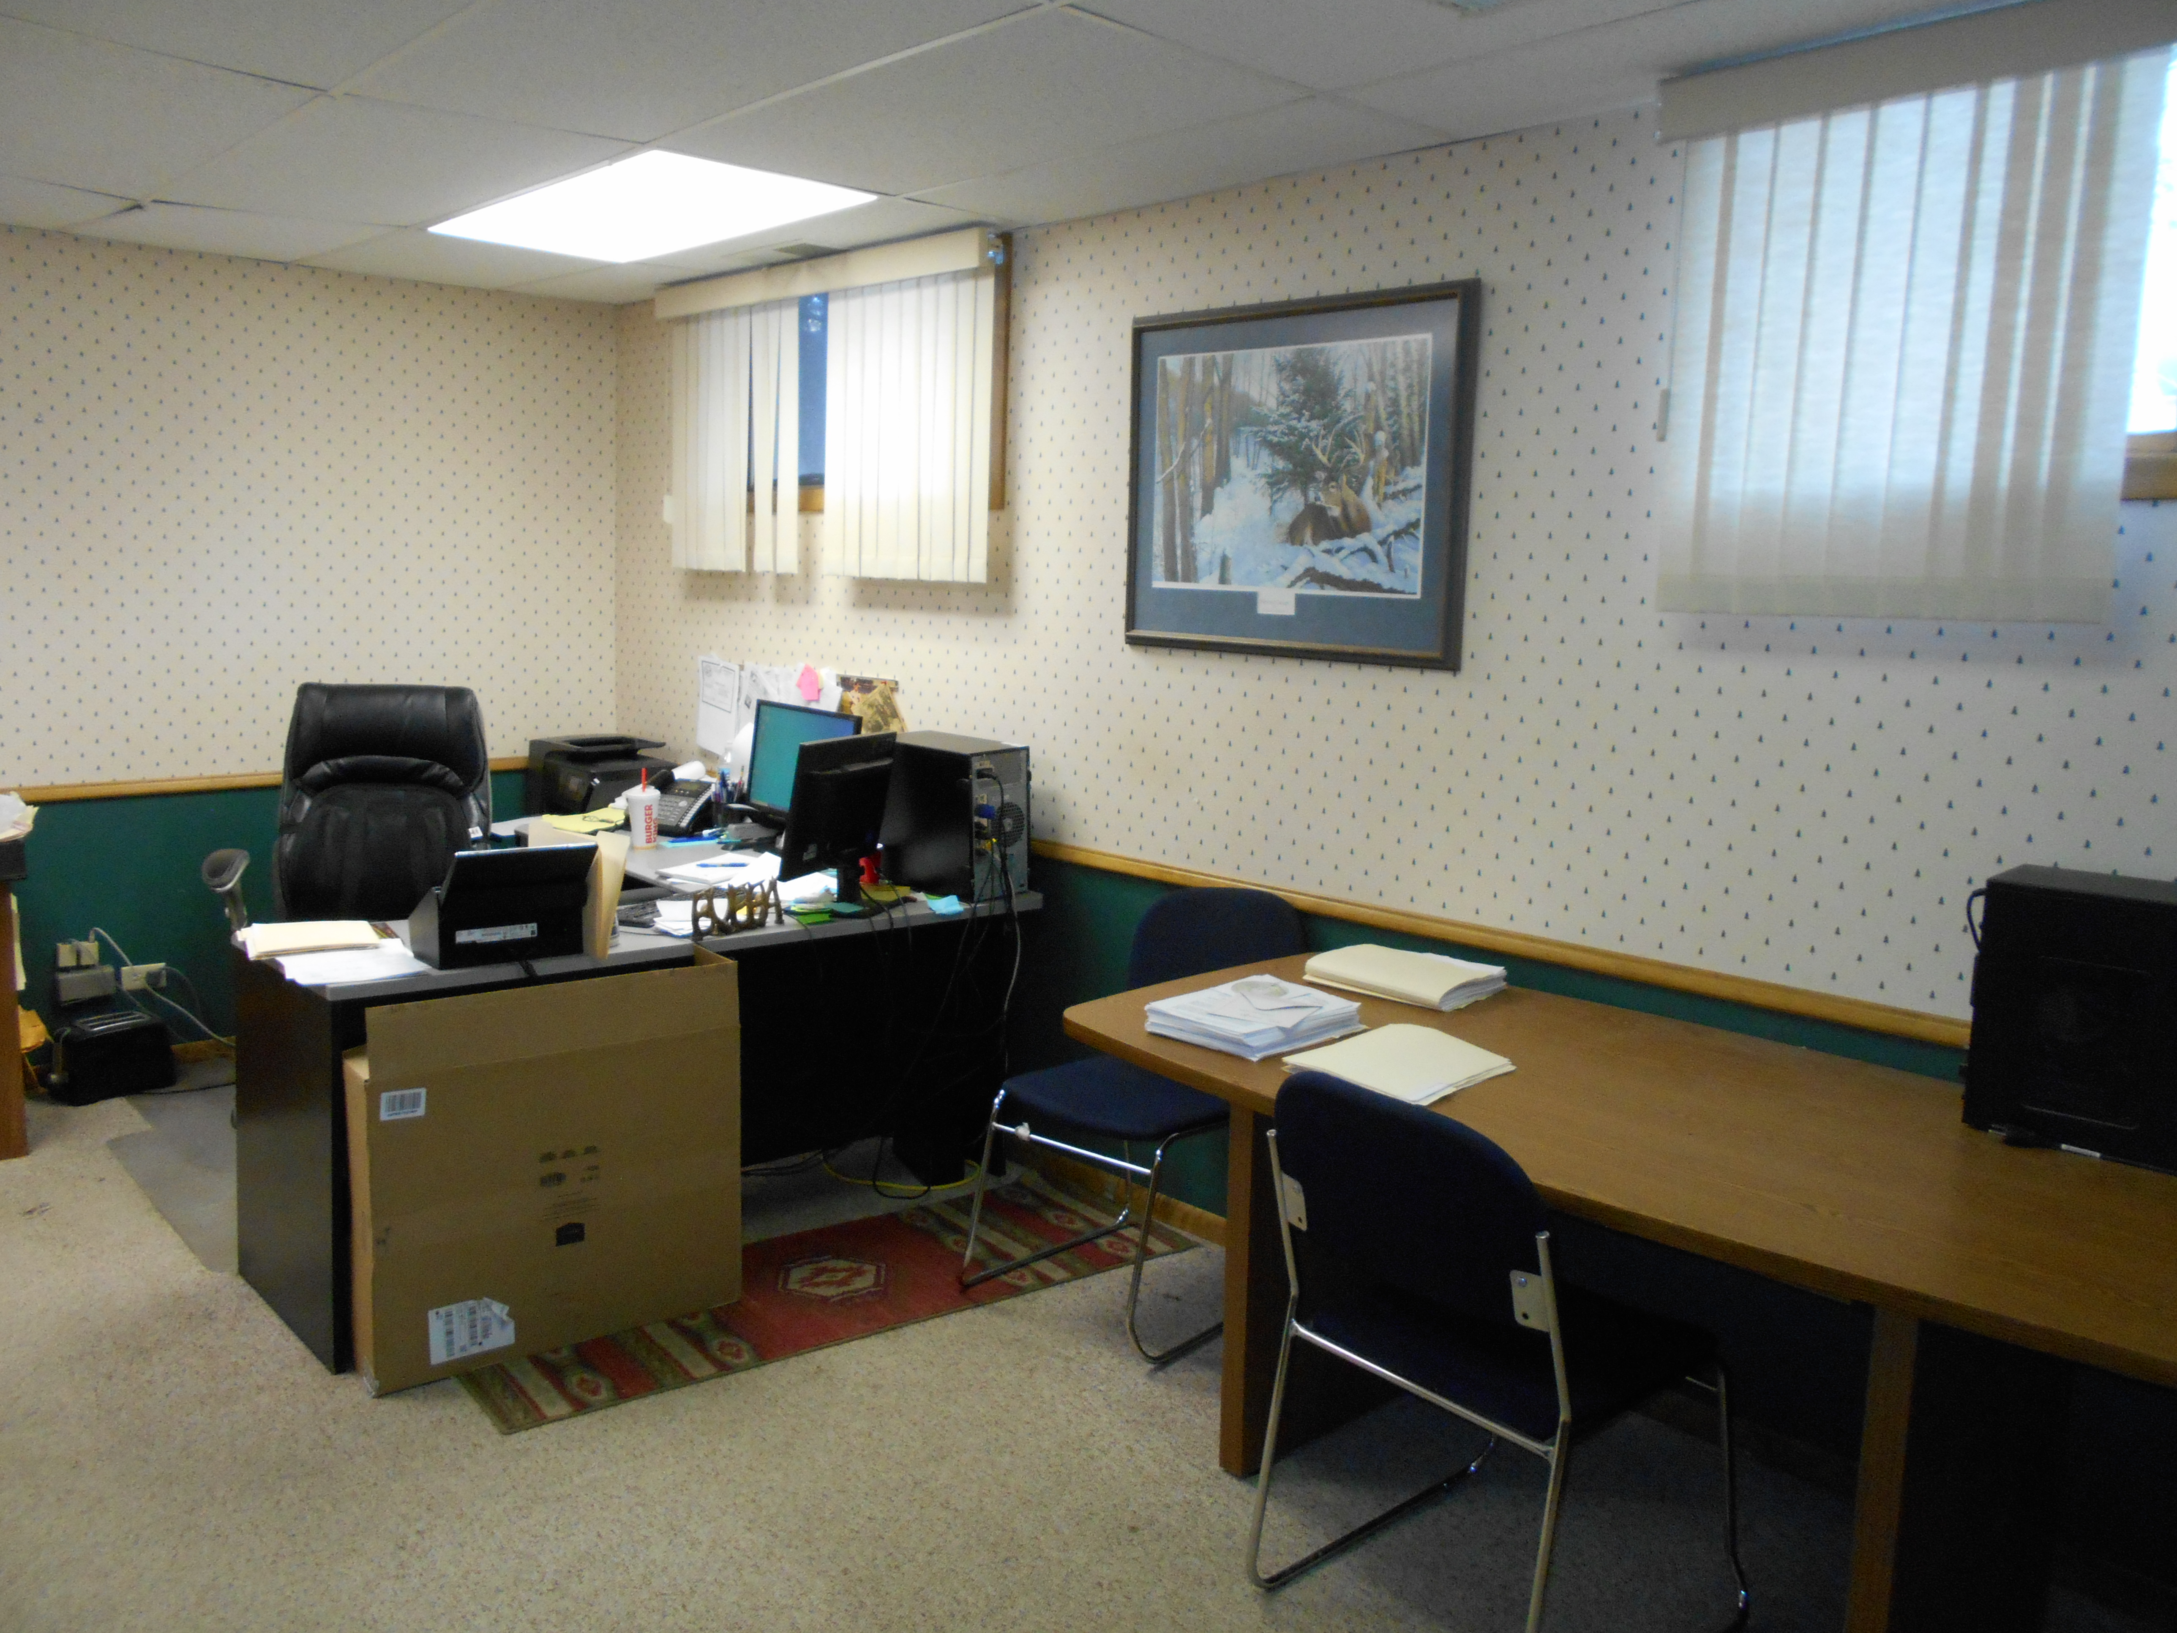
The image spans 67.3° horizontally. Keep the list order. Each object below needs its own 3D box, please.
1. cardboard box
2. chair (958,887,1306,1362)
[{"bbox_3d":[-1.057,0.666,3.217,0.718,0.728,0.159,-5,10,-36],"label":"cardboard box"},{"bbox_3d":[0.098,0.586,3.394,0.500,0.825,0.560,9,11,40],"label":"chair"}]

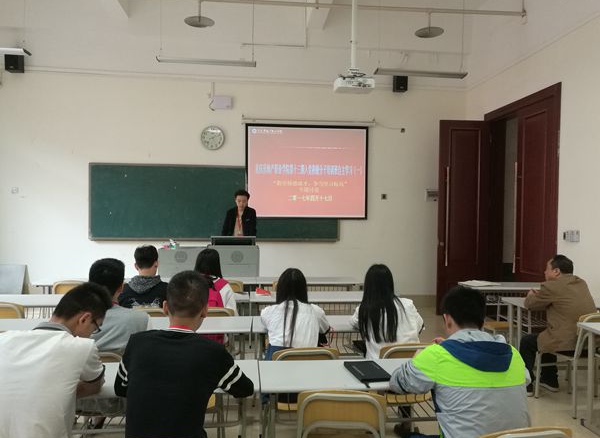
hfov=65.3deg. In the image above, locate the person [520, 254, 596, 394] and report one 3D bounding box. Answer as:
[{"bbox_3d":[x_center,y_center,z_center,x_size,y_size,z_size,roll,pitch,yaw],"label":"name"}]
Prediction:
[{"bbox_3d":[2.132,0.903,3.883,0.520,1.216,0.700,0,1,-28],"label":"person"}]

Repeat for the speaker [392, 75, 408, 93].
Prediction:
[{"bbox_3d":[1.651,-2.203,7.704,0.190,0.240,0.200,1,0,-6],"label":"speaker"}]

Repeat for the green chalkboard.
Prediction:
[{"bbox_3d":[-1.302,-0.240,7.349,3.900,1.190,0.070,0,1,-4],"label":"green chalkboard"}]

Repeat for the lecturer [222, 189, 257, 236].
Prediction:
[{"bbox_3d":[-0.882,0.430,6.748,0.530,1.710,0.420,1,0,-6],"label":"lecturer"}]

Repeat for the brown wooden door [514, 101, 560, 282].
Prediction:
[{"bbox_3d":[2.851,0.051,5.715,0.070,2.880,0.780,0,1,-4],"label":"brown wooden door"}]

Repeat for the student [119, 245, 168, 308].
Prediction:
[{"bbox_3d":[-1.280,0.856,3.936,0.480,1.270,0.700,0,1,-4],"label":"student"}]

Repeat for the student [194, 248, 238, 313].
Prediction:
[{"bbox_3d":[-0.741,0.875,3.976,0.460,1.250,0.700,0,1,-4],"label":"student"}]

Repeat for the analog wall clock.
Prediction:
[{"bbox_3d":[-1.363,-1.269,7.326,0.370,0.375,0.050,0,1,-4],"label":"analog wall clock"}]

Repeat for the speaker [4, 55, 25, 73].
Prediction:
[{"bbox_3d":[-4.288,-2.320,7.055,0.190,0.240,0.200,1,0,-6],"label":"speaker"}]

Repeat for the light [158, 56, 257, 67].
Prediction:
[{"bbox_3d":[-1.150,-1.958,5.838,1.240,0.090,0.180,0,1,-4],"label":"light"}]

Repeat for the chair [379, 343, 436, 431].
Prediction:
[{"bbox_3d":[0.629,1.127,2.927,0.400,0.810,0.480,0,1,-4],"label":"chair"}]

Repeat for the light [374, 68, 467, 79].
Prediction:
[{"bbox_3d":[1.695,-2.044,6.574,1.260,0.060,0.200,1,0,-6],"label":"light"}]

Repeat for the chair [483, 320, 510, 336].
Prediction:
[{"bbox_3d":[1.986,1.103,4.684,0.430,0.790,0.390,1,0,-6],"label":"chair"}]

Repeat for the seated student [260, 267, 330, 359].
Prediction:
[{"bbox_3d":[-0.024,0.904,3.054,0.460,1.181,0.720,1,0,-6],"label":"seated student"}]

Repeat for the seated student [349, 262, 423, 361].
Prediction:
[{"bbox_3d":[0.579,0.897,3.140,0.480,1.206,0.720,1,0,-6],"label":"seated student"}]

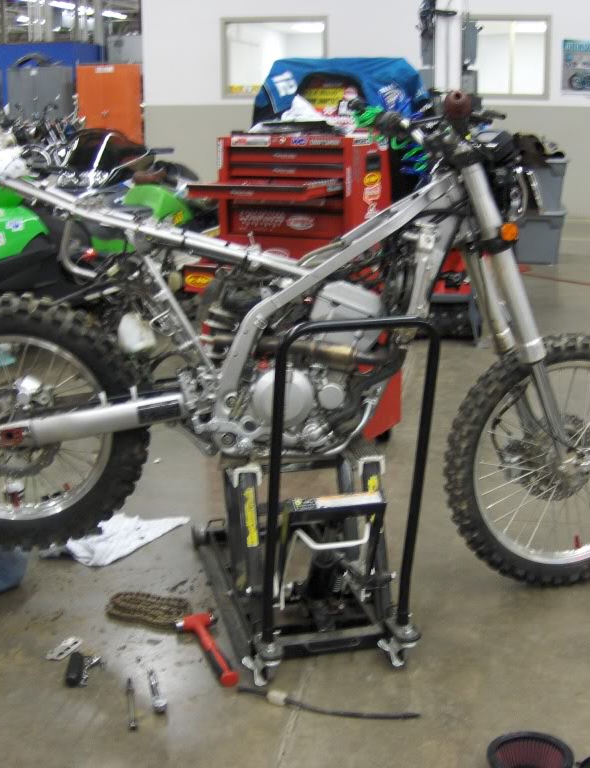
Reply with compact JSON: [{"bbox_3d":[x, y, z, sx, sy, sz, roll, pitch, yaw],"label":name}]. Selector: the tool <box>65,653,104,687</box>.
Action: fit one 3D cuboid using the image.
[{"bbox_3d":[-0.497,0.668,2.420,0.095,0.036,0.125,-3,15,-10],"label":"tool"}]

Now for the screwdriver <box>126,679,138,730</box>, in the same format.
[{"bbox_3d":[-0.358,0.699,2.268,0.018,0.016,0.200,-3,15,-11],"label":"screwdriver"}]

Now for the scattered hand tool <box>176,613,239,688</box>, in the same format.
[{"bbox_3d":[-0.203,0.628,2.482,0.106,0.042,0.328,-5,16,-19],"label":"scattered hand tool"}]

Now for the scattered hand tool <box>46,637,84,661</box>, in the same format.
[{"bbox_3d":[-0.552,0.640,2.496,0.040,0.012,0.101,7,17,25],"label":"scattered hand tool"}]

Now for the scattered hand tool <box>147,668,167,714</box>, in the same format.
[{"bbox_3d":[-0.311,0.682,2.303,0.034,0.030,0.157,-4,16,-15],"label":"scattered hand tool"}]

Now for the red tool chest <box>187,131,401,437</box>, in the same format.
[{"bbox_3d":[-0.007,-0.309,3.820,0.620,1.200,0.540,8,17,29],"label":"red tool chest"}]

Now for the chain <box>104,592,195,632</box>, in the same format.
[{"bbox_3d":[-0.388,0.587,2.715,0.220,0.040,0.150,4,15,14],"label":"chain"}]

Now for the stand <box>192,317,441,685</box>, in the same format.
[{"bbox_3d":[0.005,0.184,2.637,0.420,0.820,0.800,-4,15,-14],"label":"stand"}]

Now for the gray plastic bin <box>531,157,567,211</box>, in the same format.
[{"bbox_3d":[1.770,-1.530,7.790,0.420,0.400,0.580,0,16,0],"label":"gray plastic bin"}]

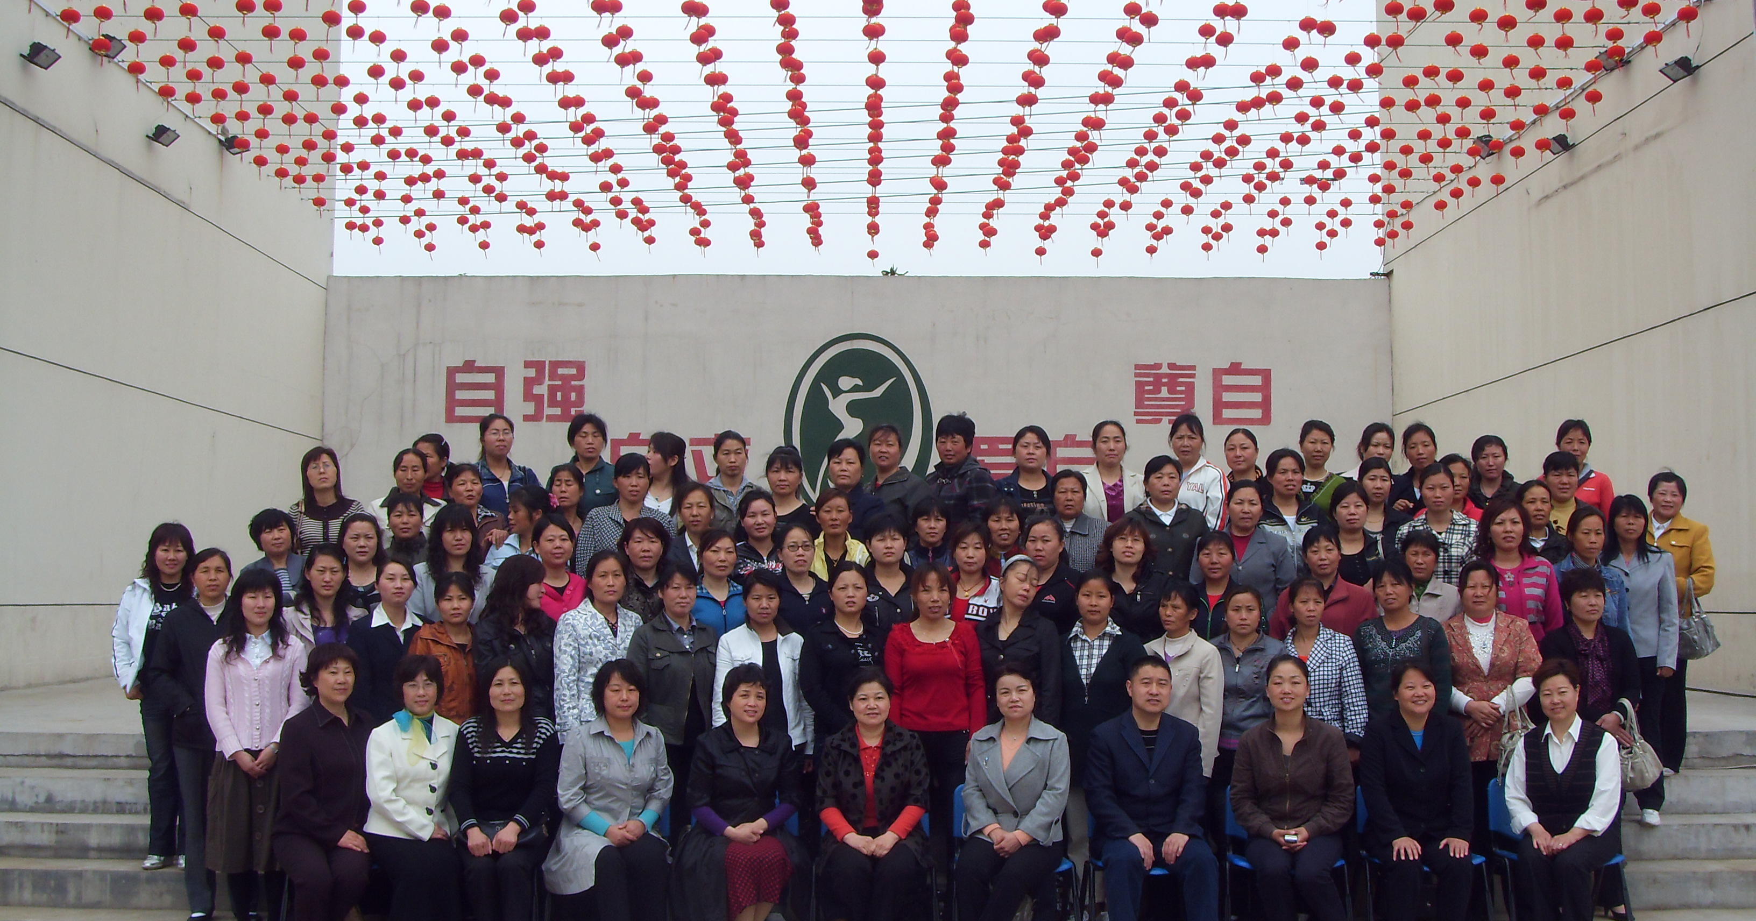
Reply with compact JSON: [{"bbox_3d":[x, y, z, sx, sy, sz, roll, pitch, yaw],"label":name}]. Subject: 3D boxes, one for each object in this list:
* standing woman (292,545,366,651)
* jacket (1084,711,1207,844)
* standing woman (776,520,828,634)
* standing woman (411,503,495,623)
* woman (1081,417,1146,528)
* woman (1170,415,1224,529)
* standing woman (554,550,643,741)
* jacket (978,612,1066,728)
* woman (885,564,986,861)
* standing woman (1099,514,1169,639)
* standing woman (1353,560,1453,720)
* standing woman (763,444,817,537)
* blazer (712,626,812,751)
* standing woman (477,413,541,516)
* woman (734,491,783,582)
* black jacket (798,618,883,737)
[{"bbox_3d":[-2.544,1.208,9.139,0.440,1.635,0.290,1,-4,-10],"label":"standing woman"},{"bbox_3d":[1.108,1.314,8.176,0.520,0.560,0.400,0,-4,3],"label":"jacket"},{"bbox_3d":[-0.357,1.106,9.402,0.460,1.620,0.290,0,-4,-6],"label":"standing woman"},{"bbox_3d":[-1.951,1.036,9.049,0.440,1.654,0.290,1,-4,-8],"label":"standing woman"},{"bbox_3d":[1.259,0.617,10.583,0.440,1.640,0.280,0,-4,0],"label":"woman"},{"bbox_3d":[1.606,0.584,10.183,0.430,1.662,0.280,-1,-4,22],"label":"woman"},{"bbox_3d":[-1.265,1.224,8.967,0.430,1.640,0.300,1,-4,-16],"label":"standing woman"},{"bbox_3d":[0.635,0.962,8.854,0.430,0.580,0.270,0,-4,-5],"label":"jacket"},{"bbox_3d":[0.250,1.228,8.534,0.460,1.549,0.300,0,-4,0],"label":"woman"},{"bbox_3d":[1.220,1.087,9.403,0.460,1.659,0.290,0,-4,4],"label":"standing woman"},{"bbox_3d":[2.383,1.261,9.008,0.460,1.614,0.290,-1,-4,10],"label":"standing woman"},{"bbox_3d":[-0.462,0.768,10.299,0.460,1.704,0.290,0,-4,-3],"label":"standing woman"},{"bbox_3d":[-0.508,1.018,8.774,0.460,0.580,0.280,1,-4,-10],"label":"blazer"},{"bbox_3d":[-1.910,0.584,10.183,0.430,1.662,0.280,1,-4,-10],"label":"standing woman"},{"bbox_3d":[-0.585,0.962,9.824,0.460,1.620,0.290,0,-4,-3],"label":"woman"},{"bbox_3d":[-0.159,1.034,8.980,0.430,0.660,0.280,1,-4,-10],"label":"black jacket"}]

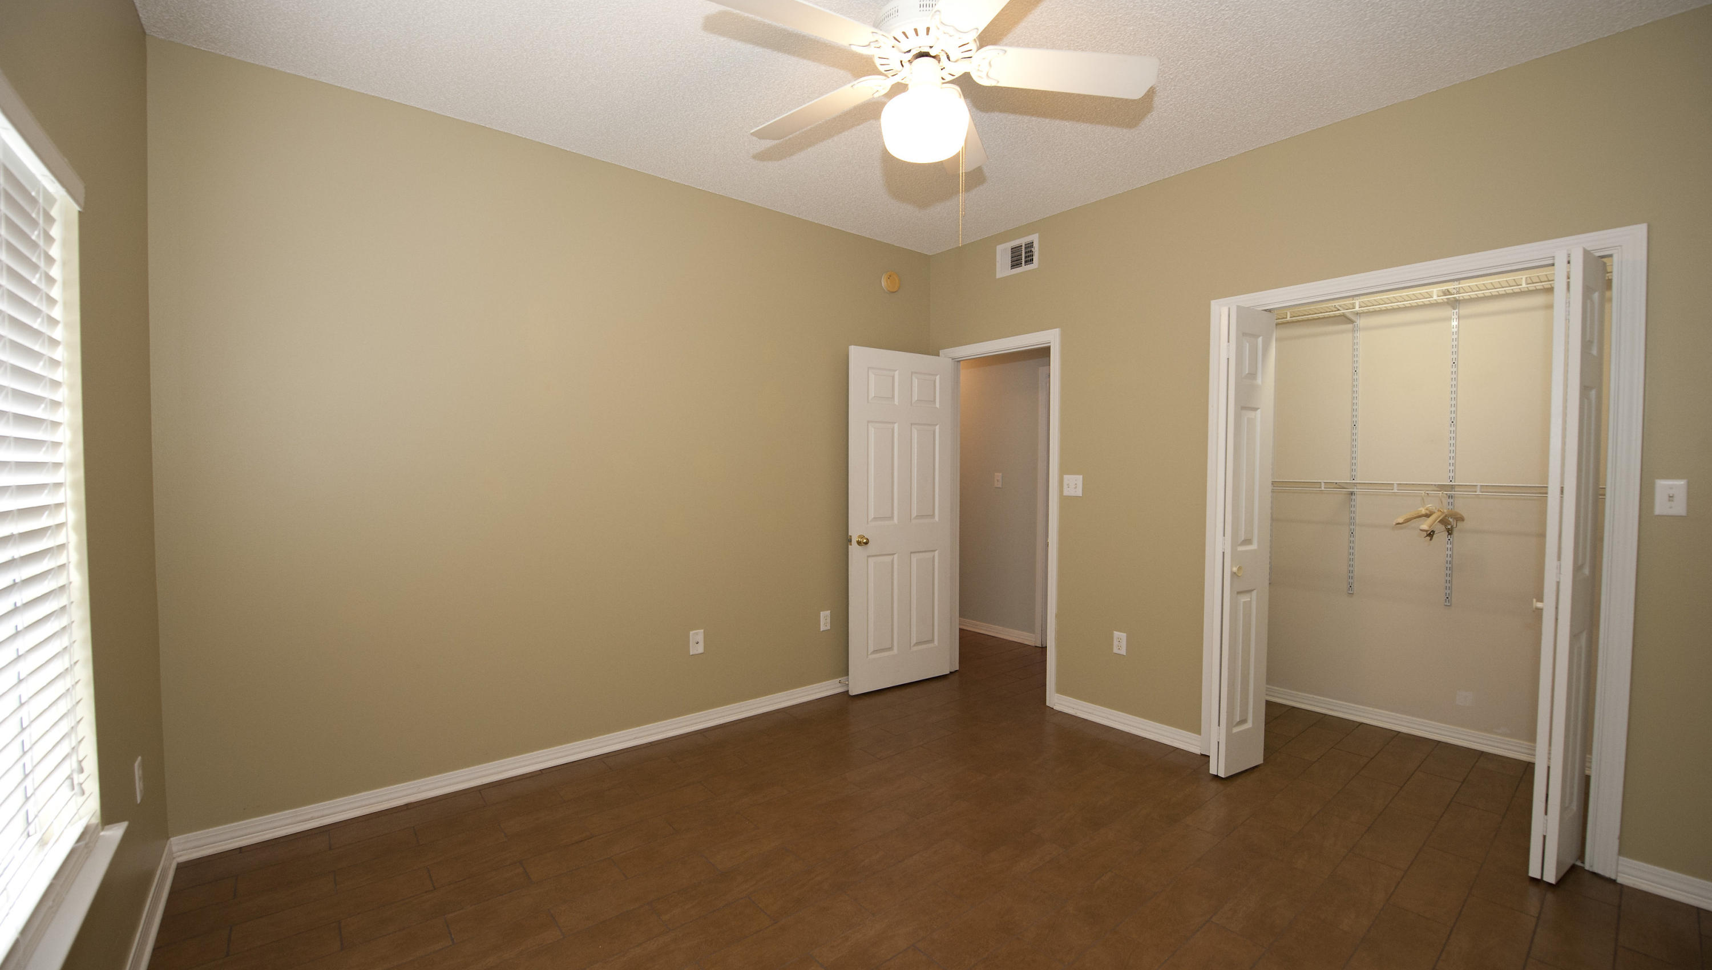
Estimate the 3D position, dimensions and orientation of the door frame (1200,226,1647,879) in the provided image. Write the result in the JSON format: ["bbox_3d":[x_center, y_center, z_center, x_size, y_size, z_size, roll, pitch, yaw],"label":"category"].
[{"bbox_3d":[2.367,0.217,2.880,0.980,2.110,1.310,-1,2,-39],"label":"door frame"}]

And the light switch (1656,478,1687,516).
[{"bbox_3d":[2.517,0.040,2.054,0.013,0.112,0.066,-1,2,-39],"label":"light switch"}]

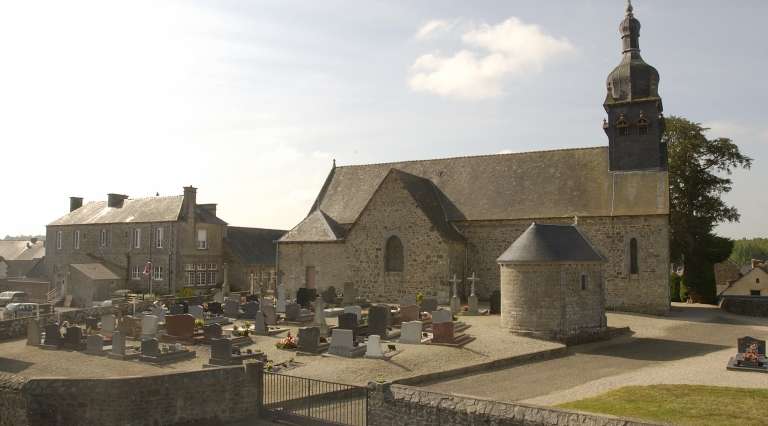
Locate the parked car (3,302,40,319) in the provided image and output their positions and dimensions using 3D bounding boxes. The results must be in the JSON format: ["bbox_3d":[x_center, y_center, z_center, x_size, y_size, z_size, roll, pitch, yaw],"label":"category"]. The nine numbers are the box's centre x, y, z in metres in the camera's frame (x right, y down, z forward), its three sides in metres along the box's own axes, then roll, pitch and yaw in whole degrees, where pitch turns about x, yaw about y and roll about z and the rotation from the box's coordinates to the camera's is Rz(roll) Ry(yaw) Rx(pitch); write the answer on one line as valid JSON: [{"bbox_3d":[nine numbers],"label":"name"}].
[{"bbox_3d":[-32.725,8.965,48.000,1.670,1.500,3.900,-1,-4,12],"label":"parked car"}]

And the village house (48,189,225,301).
[{"bbox_3d":[-26.359,3.008,55.305,19.600,10.400,6.400,-2,-5,26],"label":"village house"}]

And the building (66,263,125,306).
[{"bbox_3d":[-27.315,6.782,50.196,3.800,3.850,3.500,-2,-5,26],"label":"building"}]

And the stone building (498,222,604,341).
[{"bbox_3d":[8.043,3.203,26.493,4.930,5.440,3.580,3,-5,-33],"label":"stone building"}]

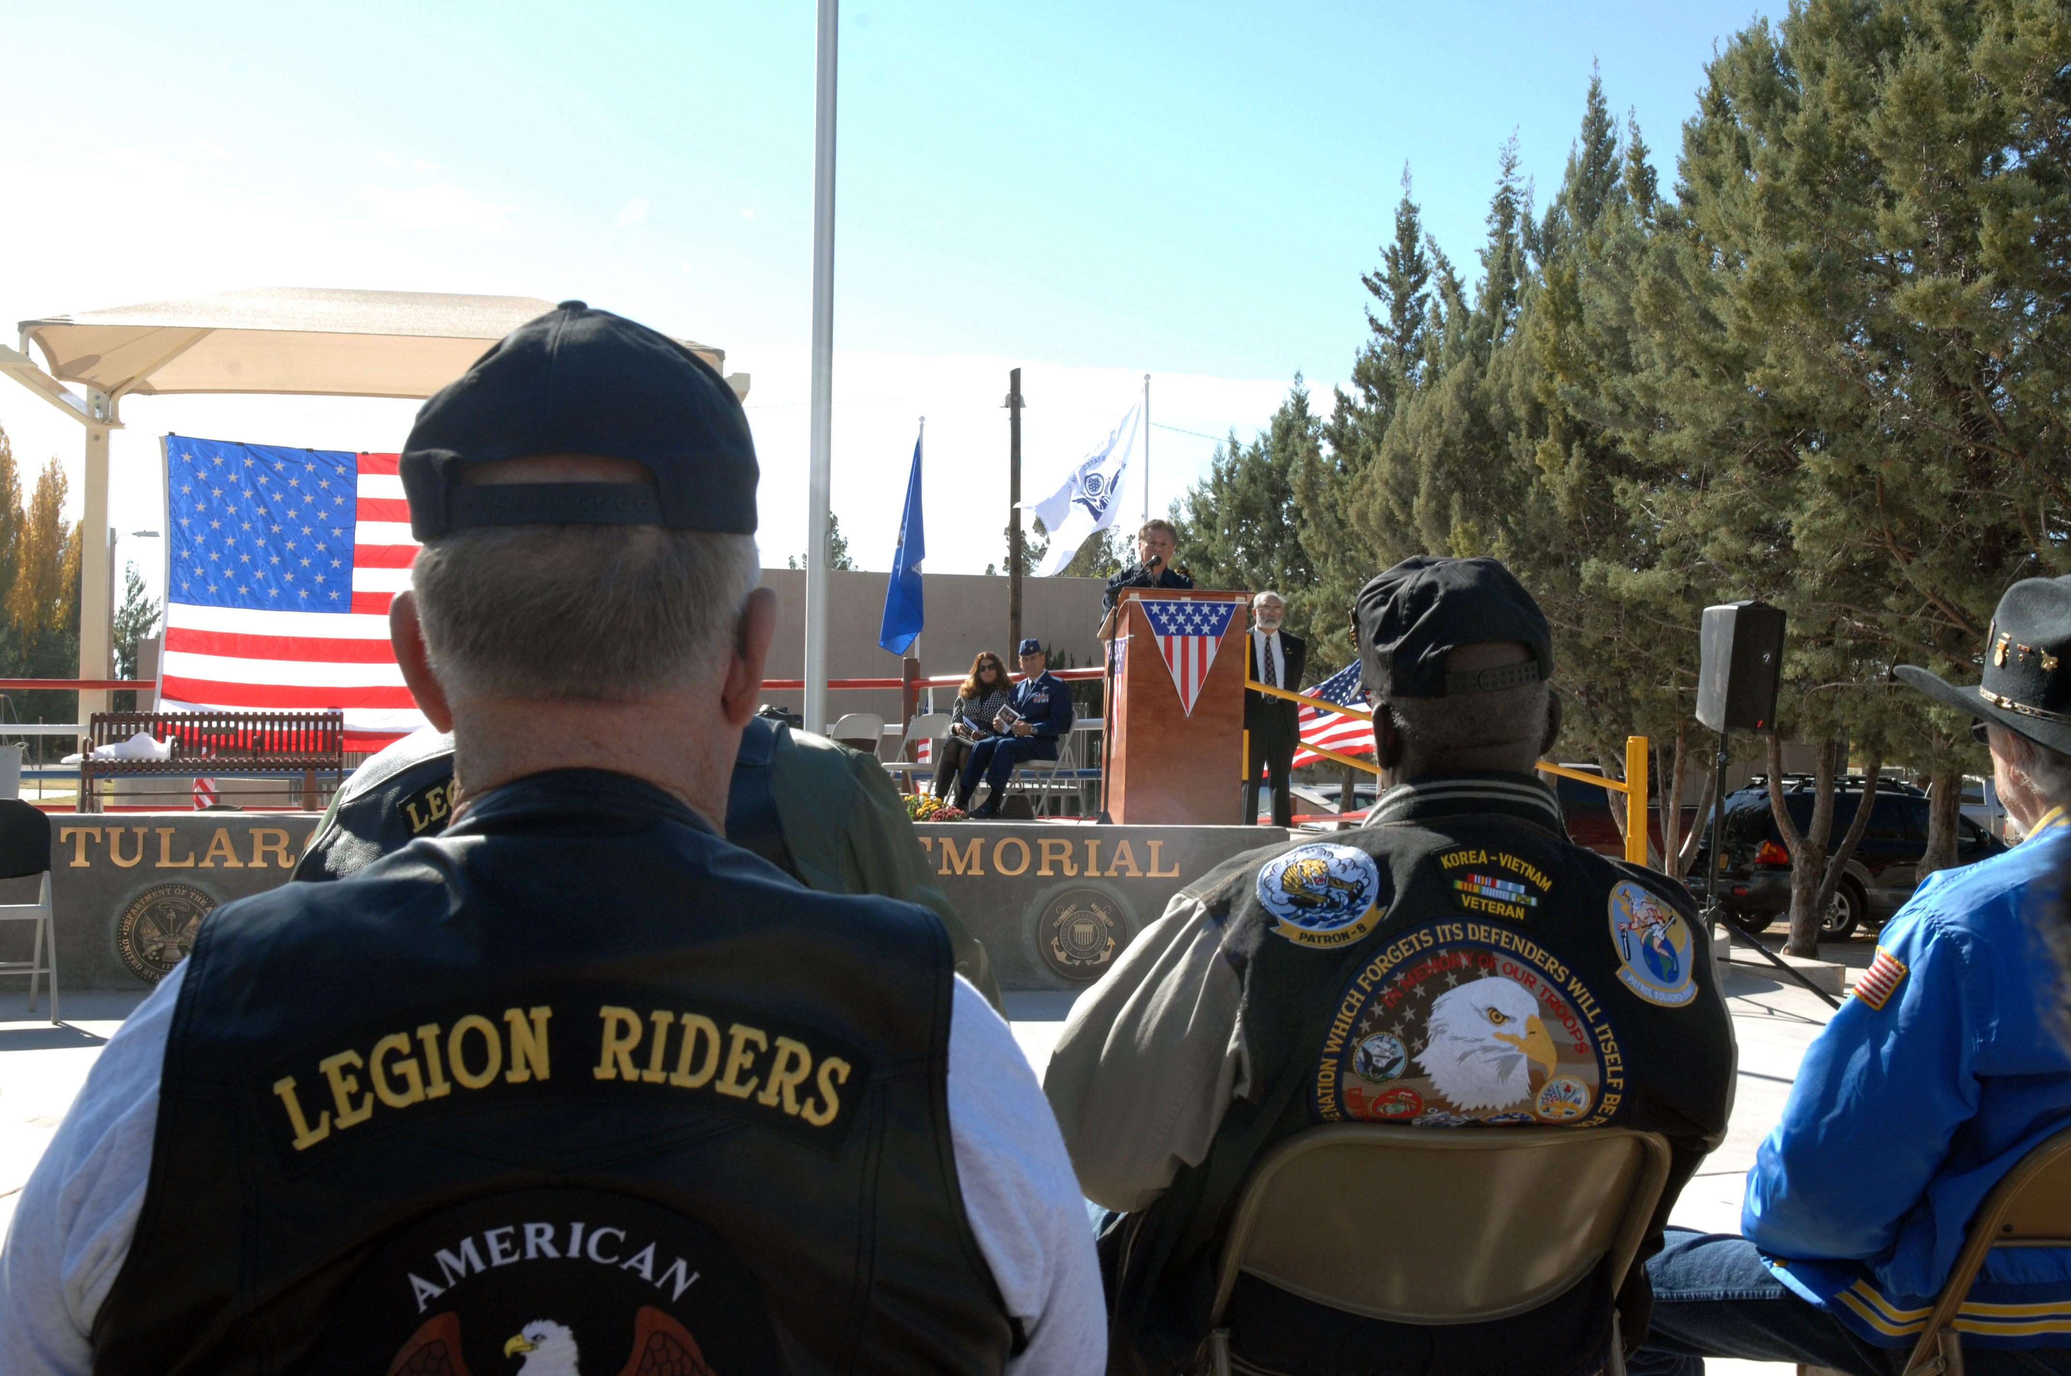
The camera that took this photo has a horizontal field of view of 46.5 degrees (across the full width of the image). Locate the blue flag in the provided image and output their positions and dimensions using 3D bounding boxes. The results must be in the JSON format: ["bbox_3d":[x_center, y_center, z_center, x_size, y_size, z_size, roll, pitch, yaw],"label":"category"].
[{"bbox_3d":[-1.041,-1.122,18.700,0.370,1.740,0.320,1,-2,6],"label":"blue flag"}]

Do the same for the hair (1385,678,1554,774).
[{"bbox_3d":[0.443,0.037,2.470,0.155,0.100,0.140,1,-2,-12],"label":"hair"}]

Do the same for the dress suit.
[{"bbox_3d":[1.424,0.340,14.700,0.500,1.420,0.290,1,-2,6],"label":"dress suit"}]

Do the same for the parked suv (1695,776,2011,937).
[{"bbox_3d":[9.683,1.945,27.317,4.500,1.720,1.840,2,-2,-19],"label":"parked suv"}]

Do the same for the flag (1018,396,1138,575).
[{"bbox_3d":[0.321,-1.386,16.800,0.860,1.220,0.500,1,-2,-6],"label":"flag"}]

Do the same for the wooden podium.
[{"bbox_3d":[0.748,0.107,12.750,0.660,1.240,0.530,1,-2,-12],"label":"wooden podium"}]

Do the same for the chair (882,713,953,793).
[{"bbox_3d":[-0.832,0.572,17.600,0.460,0.780,0.480,0,-2,29],"label":"chair"}]

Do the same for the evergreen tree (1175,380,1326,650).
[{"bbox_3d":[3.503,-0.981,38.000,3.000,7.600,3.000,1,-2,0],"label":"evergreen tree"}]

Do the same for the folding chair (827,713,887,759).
[{"bbox_3d":[-1.406,0.570,17.700,0.460,0.780,0.480,0,-2,29],"label":"folding chair"}]

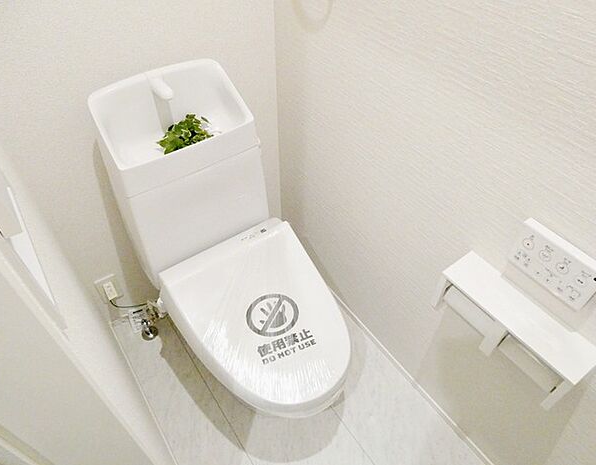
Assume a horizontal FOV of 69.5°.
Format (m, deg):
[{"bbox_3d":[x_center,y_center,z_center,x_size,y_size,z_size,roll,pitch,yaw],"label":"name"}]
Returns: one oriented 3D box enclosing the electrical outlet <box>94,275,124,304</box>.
[{"bbox_3d":[-0.671,0.205,1.539,0.069,0.120,0.010,-27,53,-23],"label":"electrical outlet"}]

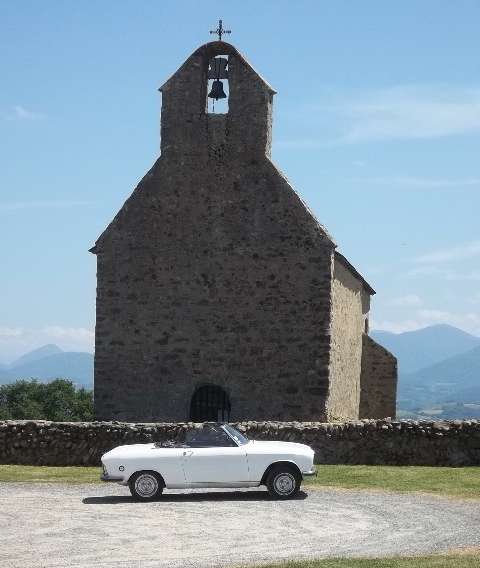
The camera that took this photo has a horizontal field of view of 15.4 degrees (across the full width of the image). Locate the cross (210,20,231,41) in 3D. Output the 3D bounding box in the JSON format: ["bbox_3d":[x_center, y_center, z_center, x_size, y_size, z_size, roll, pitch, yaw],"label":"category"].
[{"bbox_3d":[-0.577,-7.502,52.529,0.600,0.640,0.070,0,-4,8],"label":"cross"}]

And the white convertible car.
[{"bbox_3d":[-0.528,3.033,30.500,3.760,1.320,1.570,0,-4,-3],"label":"white convertible car"}]

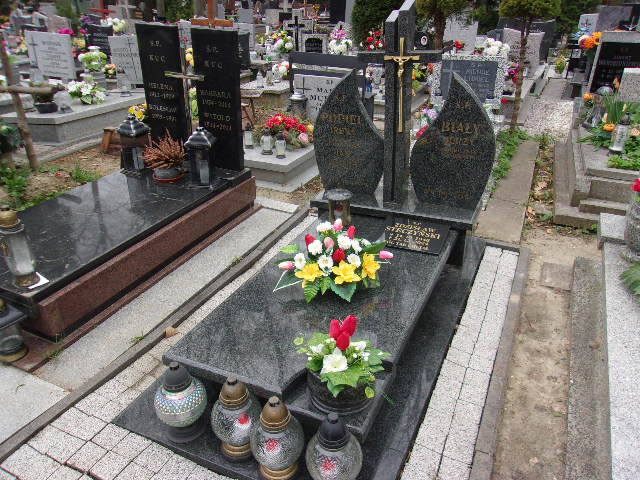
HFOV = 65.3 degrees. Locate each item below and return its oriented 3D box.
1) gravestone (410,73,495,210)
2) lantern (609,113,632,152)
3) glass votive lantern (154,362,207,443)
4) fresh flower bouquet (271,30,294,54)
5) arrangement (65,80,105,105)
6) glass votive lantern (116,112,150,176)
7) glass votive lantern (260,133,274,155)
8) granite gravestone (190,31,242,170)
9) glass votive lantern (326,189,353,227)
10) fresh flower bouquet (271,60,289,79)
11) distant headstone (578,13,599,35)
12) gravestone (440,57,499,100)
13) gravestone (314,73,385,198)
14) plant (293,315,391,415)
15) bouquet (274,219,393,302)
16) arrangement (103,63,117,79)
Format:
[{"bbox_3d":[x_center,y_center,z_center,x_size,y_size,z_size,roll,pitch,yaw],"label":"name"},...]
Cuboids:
[{"bbox_3d":[0.739,-0.552,2.774,0.450,0.725,0.080,9,28,23],"label":"gravestone"},{"bbox_3d":[2.334,-0.825,3.887,0.115,0.295,0.115,13,29,28],"label":"lantern"},{"bbox_3d":[-0.485,0.552,1.743,0.178,0.288,0.178,-2,25,1],"label":"glass votive lantern"},{"bbox_3d":[-0.683,-3.604,9.088,0.460,0.520,0.400,10,27,23],"label":"fresh flower bouquet"},{"bbox_3d":[-3.031,-1.915,6.481,0.520,0.290,0.380,-13,27,-21],"label":"arrangement"},{"bbox_3d":[-1.404,-0.713,3.764,0.185,0.410,0.185,10,27,23],"label":"glass votive lantern"},{"bbox_3d":[-0.478,-0.911,4.564,0.108,0.236,0.108,-4,26,-5],"label":"glass votive lantern"},{"bbox_3d":[-0.747,-1.019,3.620,0.360,0.970,0.070,10,24,23],"label":"granite gravestone"},{"bbox_3d":[0.111,-0.185,2.824,0.152,0.200,0.152,-2,25,1],"label":"glass votive lantern"},{"bbox_3d":[-0.654,-2.875,8.486,0.330,0.310,0.300,-4,26,-3],"label":"fresh flower bouquet"},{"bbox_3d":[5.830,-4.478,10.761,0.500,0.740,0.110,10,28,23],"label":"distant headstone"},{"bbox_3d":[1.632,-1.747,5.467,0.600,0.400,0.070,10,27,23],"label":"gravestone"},{"bbox_3d":[0.193,-0.677,3.164,0.465,0.770,0.075,10,28,23],"label":"gravestone"},{"bbox_3d":[0.080,0.402,1.738,0.320,0.335,0.290,-1,26,2],"label":"plant"},{"bbox_3d":[0.062,0.080,2.355,0.560,0.290,0.420,3,26,10],"label":"bouquet"},{"bbox_3d":[-3.052,-2.463,7.255,0.200,0.230,0.200,-12,27,-19],"label":"arrangement"}]

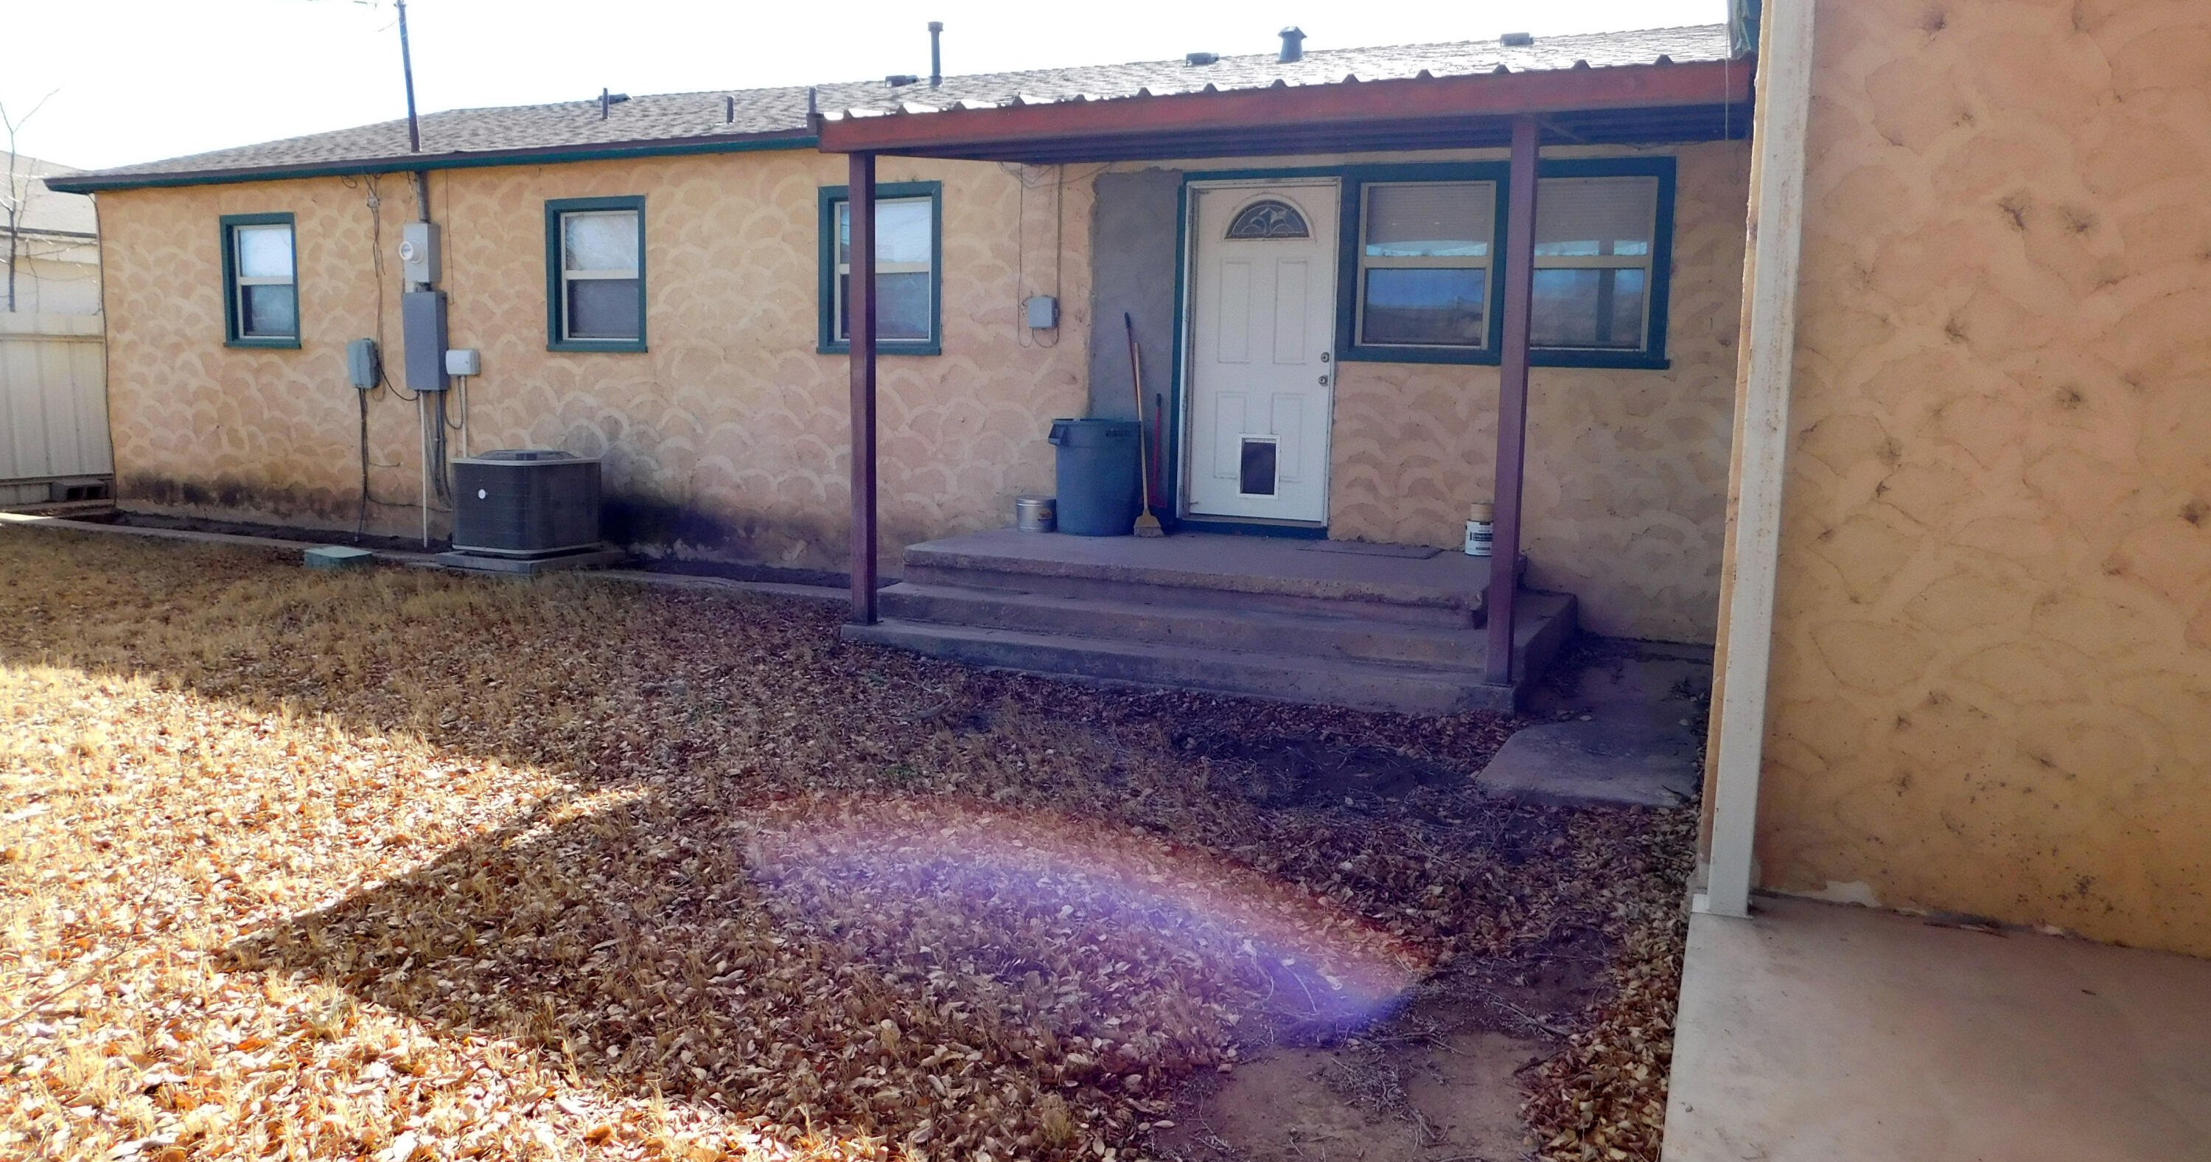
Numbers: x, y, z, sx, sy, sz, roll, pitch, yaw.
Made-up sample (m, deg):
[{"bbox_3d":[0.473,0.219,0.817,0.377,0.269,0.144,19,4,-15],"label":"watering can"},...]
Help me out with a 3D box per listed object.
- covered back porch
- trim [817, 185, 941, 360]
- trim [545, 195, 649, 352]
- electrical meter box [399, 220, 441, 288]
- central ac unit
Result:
[{"bbox_3d":[0.983,-1.077,7.759,4.350,2.860,2.390,4,8,23],"label":"covered back porch"},{"bbox_3d":[-1.526,-2.125,10.074,0.980,1.145,0.100,4,8,23],"label":"trim"},{"bbox_3d":[-3.795,-2.288,11.059,0.980,1.140,0.100,4,8,23],"label":"trim"},{"bbox_3d":[-5.446,-2.594,11.622,0.270,0.465,0.220,4,8,23],"label":"electrical meter box"},{"bbox_3d":[-4.142,-0.574,10.524,0.720,0.715,0.730,4,8,23],"label":"central ac unit"}]

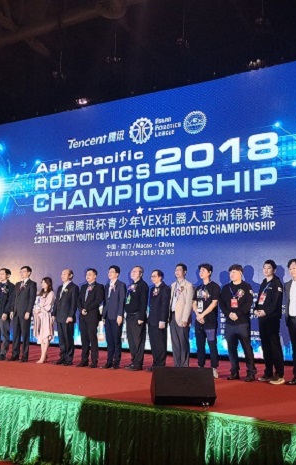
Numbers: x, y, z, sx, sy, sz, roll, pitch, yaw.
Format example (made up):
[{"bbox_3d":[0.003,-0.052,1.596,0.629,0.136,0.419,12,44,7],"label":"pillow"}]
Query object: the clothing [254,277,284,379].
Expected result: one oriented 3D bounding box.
[{"bbox_3d":[1.816,1.402,7.199,0.500,1.531,0.340,-6,-11,40],"label":"clothing"}]

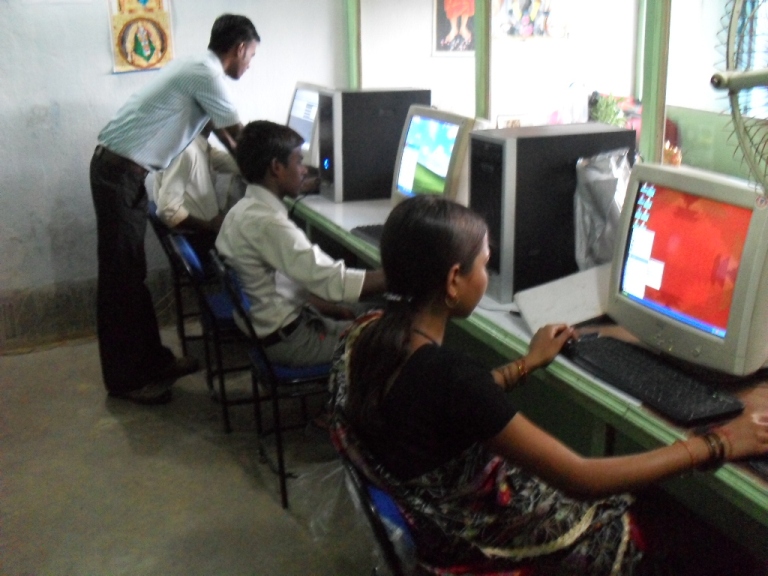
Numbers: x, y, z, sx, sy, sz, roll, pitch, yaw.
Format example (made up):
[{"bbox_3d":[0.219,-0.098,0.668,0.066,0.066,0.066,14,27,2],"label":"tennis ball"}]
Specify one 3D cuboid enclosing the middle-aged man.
[{"bbox_3d":[-0.781,-0.312,3.406,0.780,1.480,0.500,-8,19,-19],"label":"middle-aged man"}]

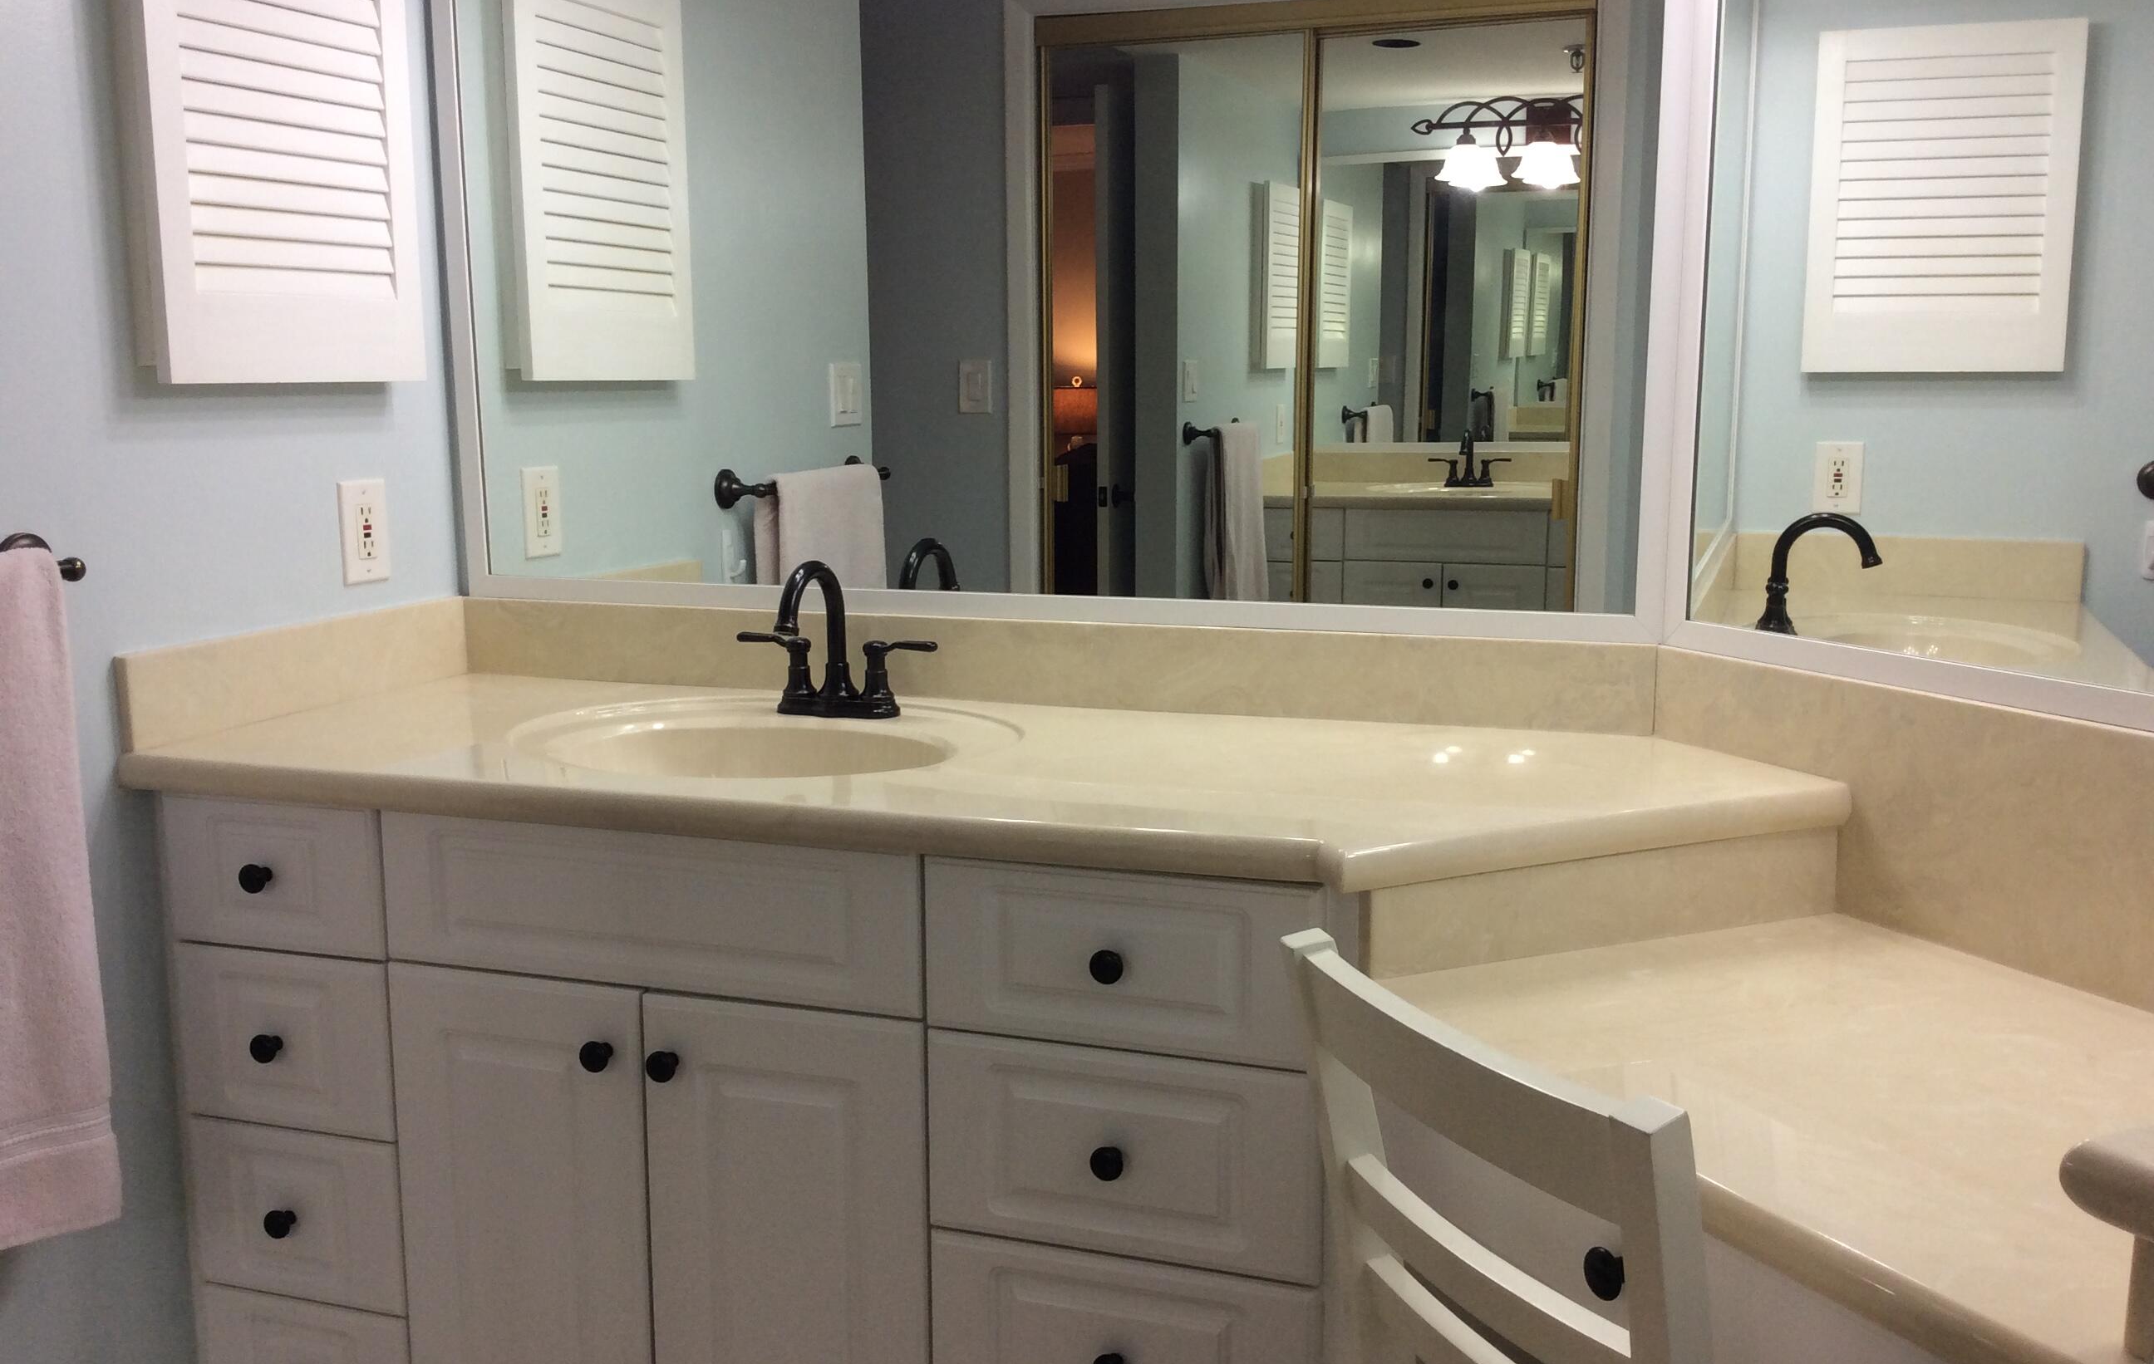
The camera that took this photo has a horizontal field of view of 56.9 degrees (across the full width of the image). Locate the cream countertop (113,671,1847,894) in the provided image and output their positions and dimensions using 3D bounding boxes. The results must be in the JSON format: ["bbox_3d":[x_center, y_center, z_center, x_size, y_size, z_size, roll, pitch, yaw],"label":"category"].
[{"bbox_3d":[-0.105,0.093,2.101,1.732,0.039,0.636,3,9,19],"label":"cream countertop"}]

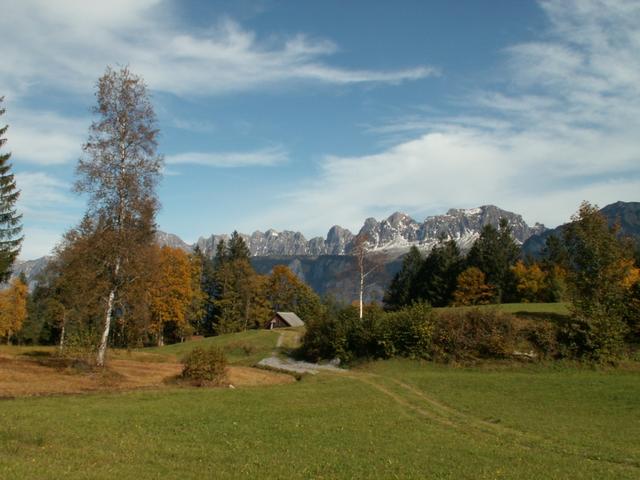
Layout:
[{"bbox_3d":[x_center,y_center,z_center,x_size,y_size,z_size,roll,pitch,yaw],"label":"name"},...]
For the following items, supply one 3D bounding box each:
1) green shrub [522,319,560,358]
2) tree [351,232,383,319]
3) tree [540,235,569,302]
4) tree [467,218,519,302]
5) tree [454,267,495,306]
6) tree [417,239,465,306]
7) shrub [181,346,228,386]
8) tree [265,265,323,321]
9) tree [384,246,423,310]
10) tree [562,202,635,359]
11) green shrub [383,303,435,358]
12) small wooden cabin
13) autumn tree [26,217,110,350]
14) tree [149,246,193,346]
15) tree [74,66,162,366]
[{"bbox_3d":[17.719,7.915,52.000,2.850,3.210,2.850,0,-5,0],"label":"green shrub"},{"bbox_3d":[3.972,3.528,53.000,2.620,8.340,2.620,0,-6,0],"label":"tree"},{"bbox_3d":[39.862,4.845,110.000,4.880,11.560,4.880,0,-5,0],"label":"tree"},{"bbox_3d":[27.191,3.342,102.000,8.200,13.580,8.200,0,-6,0],"label":"tree"},{"bbox_3d":[22.535,6.817,95.000,6.170,5.860,6.170,0,-6,0],"label":"tree"},{"bbox_3d":[18.467,5.146,100.000,7.110,10.820,7.110,0,-6,0],"label":"tree"},{"bbox_3d":[-6.426,7.038,36.000,2.640,2.230,2.640,0,-5,0],"label":"shrub"},{"bbox_3d":[-4.709,9.686,115.000,9.650,10.660,9.650,0,-5,0],"label":"tree"},{"bbox_3d":[13.058,6.001,100.000,6.180,10.040,6.180,0,-6,0],"label":"tree"},{"bbox_3d":[22.810,3.358,53.000,5.850,12.860,5.850,0,-5,0],"label":"tree"},{"bbox_3d":[7.330,7.412,53.000,4.310,4.590,4.310,0,-5,0],"label":"green shrub"},{"bbox_3d":[-5.758,13.435,108.000,5.200,2.900,5.500,-3,-6,27],"label":"small wooden cabin"},{"bbox_3d":[-20.987,3.570,54.000,7.010,11.160,7.010,0,-6,0],"label":"autumn tree"},{"bbox_3d":[-16.523,6.242,72.000,5.120,11.090,5.120,0,-6,0],"label":"tree"},{"bbox_3d":[-12.767,-1.721,41.000,5.580,19.190,5.580,0,-6,0],"label":"tree"}]

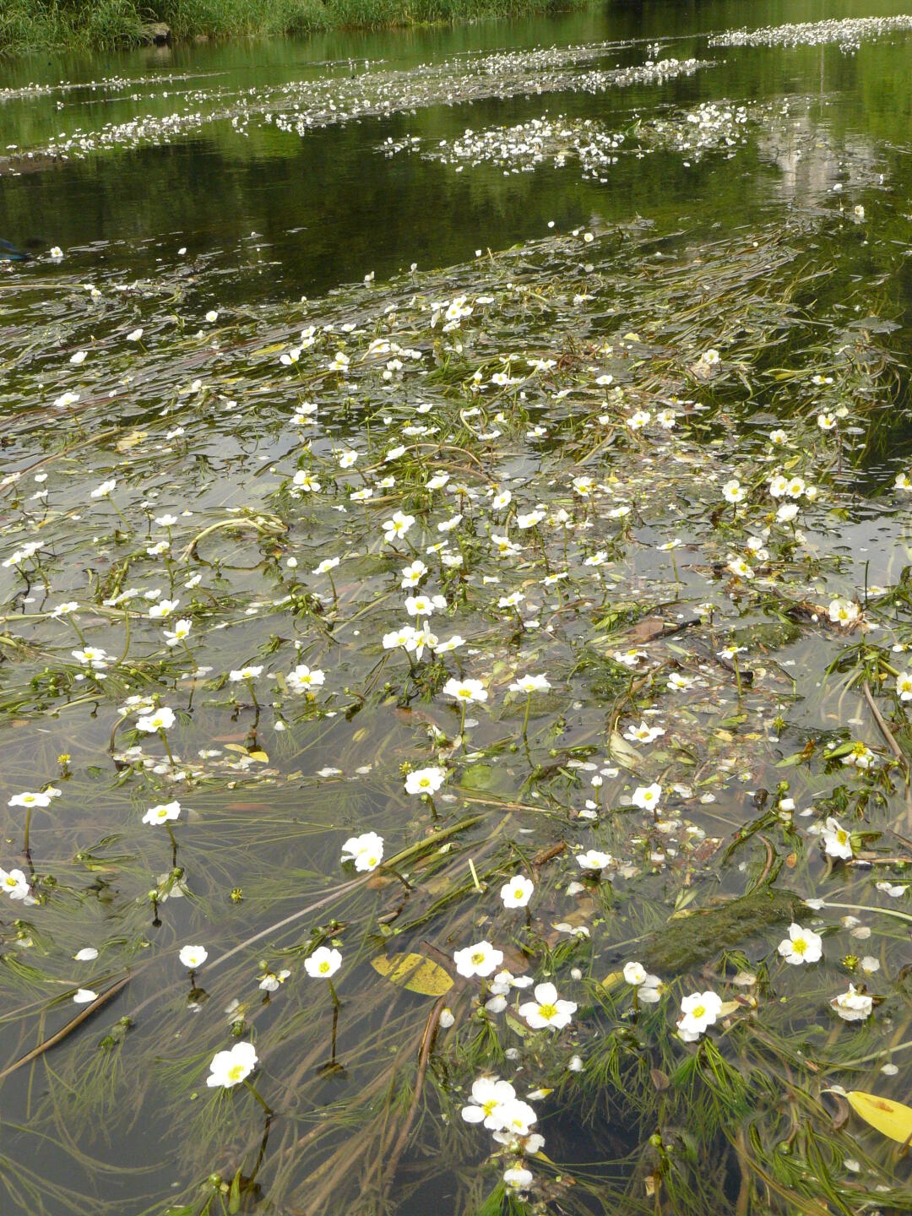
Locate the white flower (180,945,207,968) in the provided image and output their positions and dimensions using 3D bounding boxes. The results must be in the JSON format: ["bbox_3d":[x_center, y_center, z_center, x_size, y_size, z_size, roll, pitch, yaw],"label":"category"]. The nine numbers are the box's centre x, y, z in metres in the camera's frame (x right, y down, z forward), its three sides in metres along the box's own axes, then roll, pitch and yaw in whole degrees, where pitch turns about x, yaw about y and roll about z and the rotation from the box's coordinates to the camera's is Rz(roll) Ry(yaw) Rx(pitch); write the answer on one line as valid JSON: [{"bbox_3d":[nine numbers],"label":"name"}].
[{"bbox_3d":[-0.146,0.195,0.918,0.016,0.007,0.016,-7,22,-10],"label":"white flower"}]

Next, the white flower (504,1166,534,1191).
[{"bbox_3d":[0.029,0.259,0.749,0.012,0.006,0.012,-2,22,1],"label":"white flower"}]

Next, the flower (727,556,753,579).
[{"bbox_3d":[0.248,-0.034,1.447,0.025,0.007,0.025,30,33,8],"label":"flower"}]

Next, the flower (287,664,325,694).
[{"bbox_3d":[-0.113,0.053,1.243,0.028,0.009,0.028,3,35,-5],"label":"flower"}]

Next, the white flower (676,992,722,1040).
[{"bbox_3d":[0.135,0.224,0.912,0.027,0.009,0.027,-11,51,13],"label":"white flower"}]

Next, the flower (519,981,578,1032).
[{"bbox_3d":[0.045,0.196,0.815,0.028,0.009,0.028,0,36,3],"label":"flower"}]

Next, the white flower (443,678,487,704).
[{"bbox_3d":[0.006,0.056,1.132,0.029,0.009,0.029,1,22,0],"label":"white flower"}]

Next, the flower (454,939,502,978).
[{"bbox_3d":[0.013,0.192,0.896,0.027,0.007,0.027,-8,23,-1],"label":"flower"}]

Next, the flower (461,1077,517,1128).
[{"bbox_3d":[0.018,0.253,0.845,0.030,0.010,0.030,-6,55,8],"label":"flower"}]

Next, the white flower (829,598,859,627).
[{"bbox_3d":[0.342,0.004,1.453,0.027,0.011,0.027,3,53,13],"label":"white flower"}]

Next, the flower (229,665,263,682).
[{"bbox_3d":[-0.160,0.051,1.258,0.026,0.005,0.026,-13,17,-8],"label":"flower"}]

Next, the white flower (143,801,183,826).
[{"bbox_3d":[-0.188,0.133,1.061,0.026,0.006,0.026,-19,20,-12],"label":"white flower"}]

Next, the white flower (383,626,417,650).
[{"bbox_3d":[-0.047,0.025,1.397,0.029,0.011,0.029,-19,28,4],"label":"white flower"}]

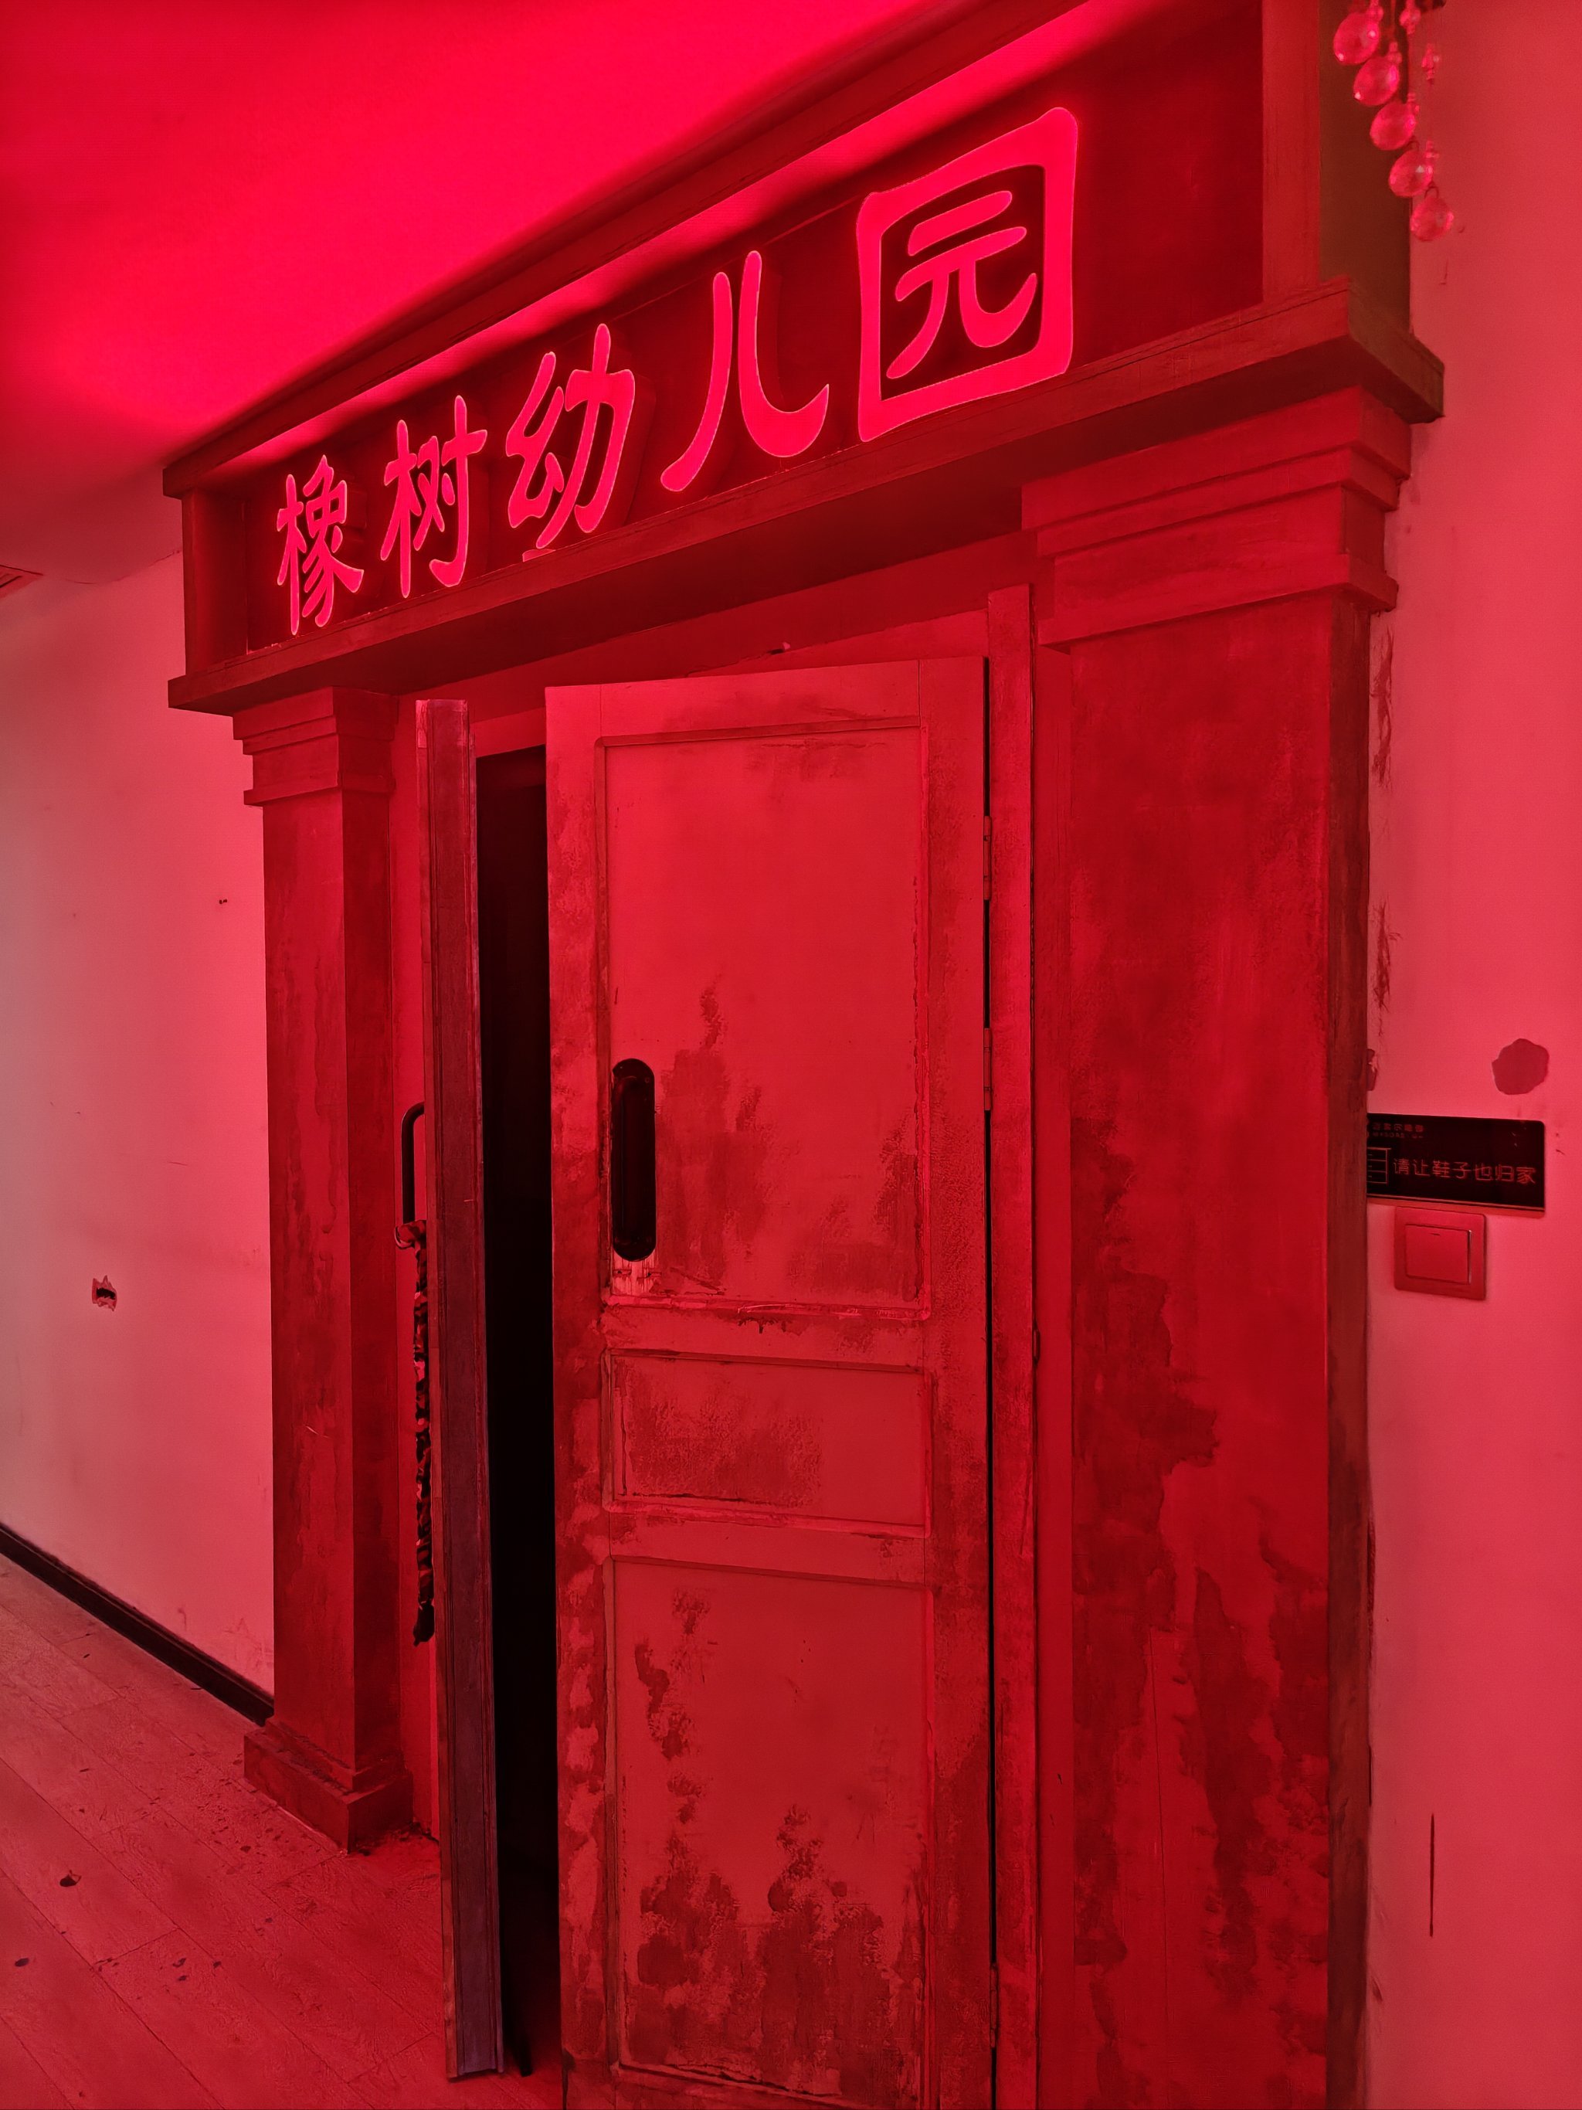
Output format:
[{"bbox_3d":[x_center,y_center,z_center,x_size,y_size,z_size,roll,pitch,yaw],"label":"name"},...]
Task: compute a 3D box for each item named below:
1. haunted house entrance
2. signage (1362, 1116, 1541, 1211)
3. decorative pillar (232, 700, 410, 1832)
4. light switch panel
[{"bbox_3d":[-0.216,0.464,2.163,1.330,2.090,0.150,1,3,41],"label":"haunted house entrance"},{"bbox_3d":[0.673,0.111,1.436,0.179,0.096,0.009,1,3,41],"label":"signage"},{"bbox_3d":[-0.941,0.408,2.772,0.410,2.170,0.133,1,3,41],"label":"decorative pillar"},{"bbox_3d":[0.667,0.205,1.444,0.086,0.086,0.011,1,3,41],"label":"light switch panel"}]

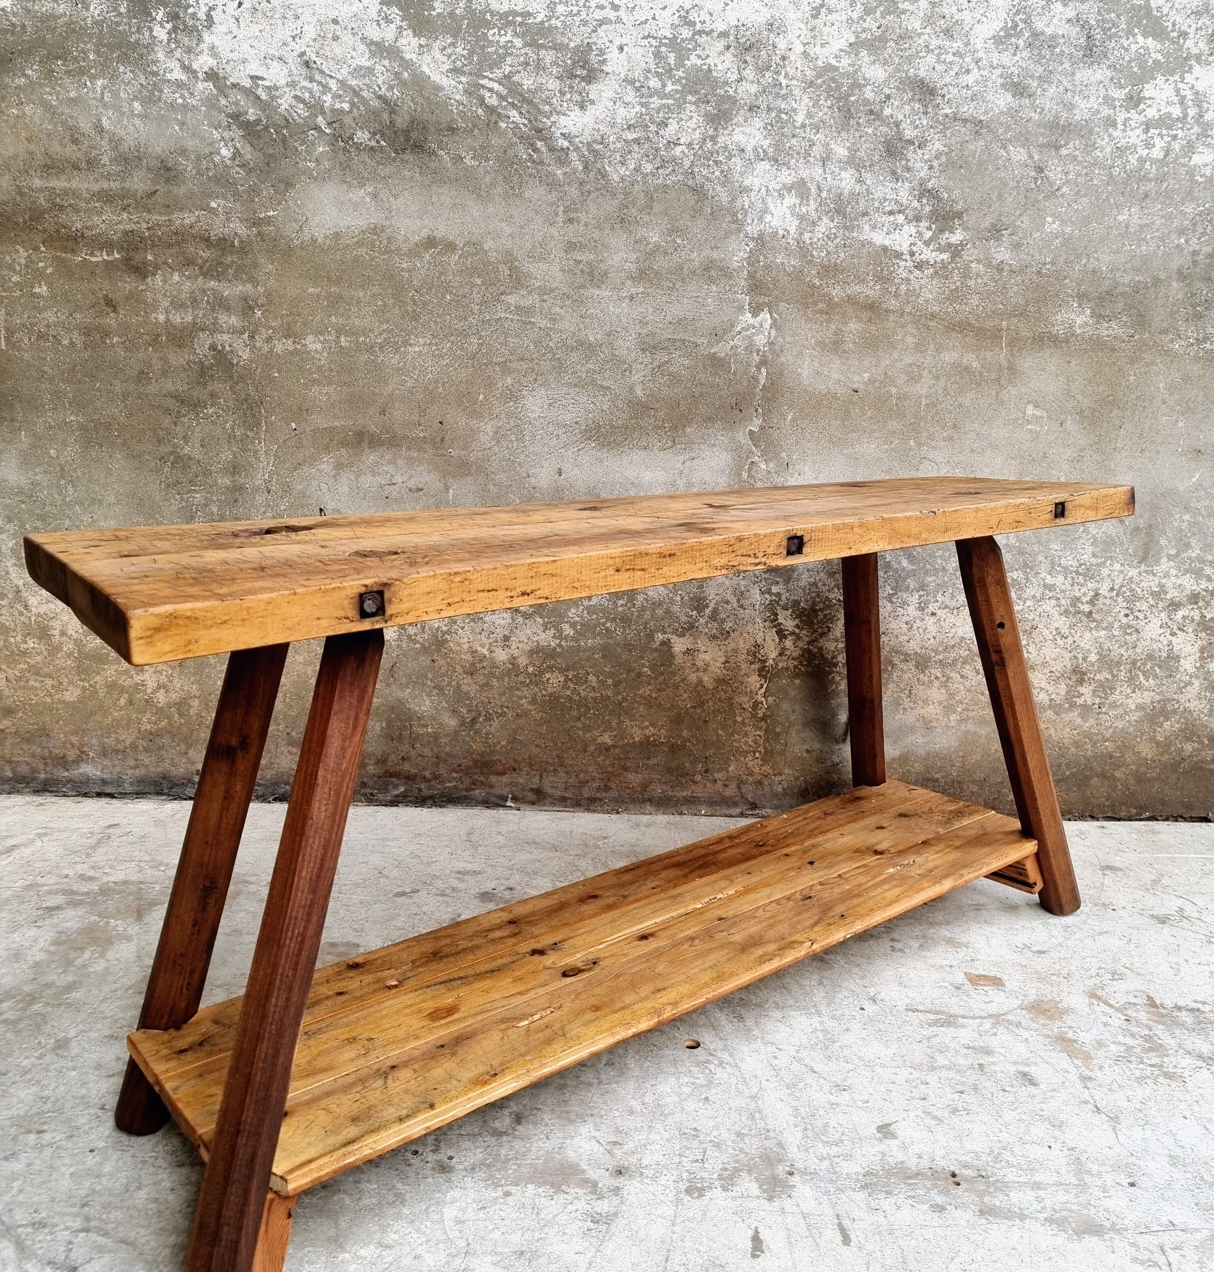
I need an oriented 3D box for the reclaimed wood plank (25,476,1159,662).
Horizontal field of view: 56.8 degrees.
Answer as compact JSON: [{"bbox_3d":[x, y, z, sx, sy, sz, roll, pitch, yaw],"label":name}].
[{"bbox_3d":[0.134,-0.156,1.595,1.668,0.048,0.399,-10,18,-37],"label":"reclaimed wood plank"}]

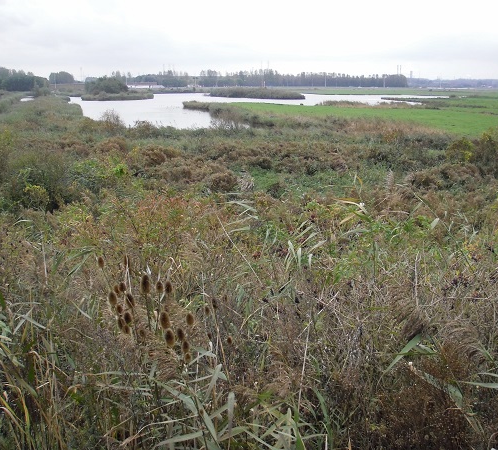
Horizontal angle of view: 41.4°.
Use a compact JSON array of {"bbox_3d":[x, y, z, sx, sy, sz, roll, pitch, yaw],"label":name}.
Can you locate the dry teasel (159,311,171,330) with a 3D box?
[{"bbox_3d":[-0.329,0.377,2.600,0.037,0.073,0.037,-11,12,-9],"label":"dry teasel"}]

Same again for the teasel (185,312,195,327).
[{"bbox_3d":[-0.233,0.376,2.620,0.032,0.053,0.032,-2,12,-5],"label":"teasel"}]

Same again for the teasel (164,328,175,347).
[{"bbox_3d":[-0.310,0.446,2.600,0.038,0.074,0.038,-9,12,-8],"label":"teasel"}]

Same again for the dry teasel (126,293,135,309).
[{"bbox_3d":[-0.471,0.301,2.620,0.030,0.067,0.030,-22,12,-12],"label":"dry teasel"}]

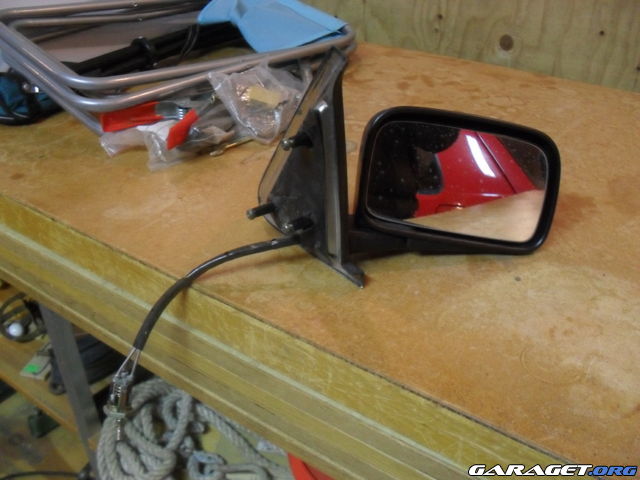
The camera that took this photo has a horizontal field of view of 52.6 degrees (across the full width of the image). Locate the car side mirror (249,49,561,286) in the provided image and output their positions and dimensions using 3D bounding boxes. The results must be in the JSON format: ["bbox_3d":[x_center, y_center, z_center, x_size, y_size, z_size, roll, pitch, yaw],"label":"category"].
[{"bbox_3d":[0.070,-0.085,0.584,0.288,0.203,0.140,-5,31,-4],"label":"car side mirror"}]

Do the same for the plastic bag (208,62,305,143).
[{"bbox_3d":[-0.083,-0.202,0.913,0.138,0.070,0.135,-5,31,-4],"label":"plastic bag"}]

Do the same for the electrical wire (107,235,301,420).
[{"bbox_3d":[-0.107,0.082,0.612,0.195,0.162,0.035,-14,33,-19],"label":"electrical wire"}]

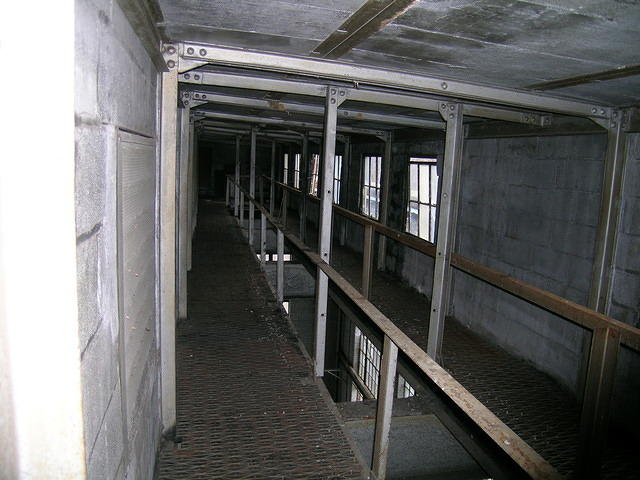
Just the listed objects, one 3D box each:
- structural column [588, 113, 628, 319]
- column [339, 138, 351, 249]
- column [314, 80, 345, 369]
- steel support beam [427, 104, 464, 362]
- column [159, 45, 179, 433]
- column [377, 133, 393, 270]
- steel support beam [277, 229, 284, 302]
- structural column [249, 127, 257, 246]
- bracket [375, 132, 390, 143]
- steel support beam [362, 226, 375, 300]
[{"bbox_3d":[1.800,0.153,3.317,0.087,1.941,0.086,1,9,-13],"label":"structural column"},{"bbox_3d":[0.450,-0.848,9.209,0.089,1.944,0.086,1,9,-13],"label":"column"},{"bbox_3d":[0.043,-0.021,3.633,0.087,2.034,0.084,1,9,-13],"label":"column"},{"bbox_3d":[0.971,0.011,4.077,0.079,2.120,0.084,0,9,-13],"label":"steel support beam"},{"bbox_3d":[-0.860,0.045,2.974,0.082,2.243,0.084,0,9,-13],"label":"column"},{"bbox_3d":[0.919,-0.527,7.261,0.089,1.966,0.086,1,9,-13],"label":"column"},{"bbox_3d":[-0.440,0.313,5.891,0.072,0.818,0.084,0,9,-13],"label":"steel support beam"},{"bbox_3d":[-1.214,-0.938,9.307,0.079,2.122,0.084,0,9,-13],"label":"structural column"},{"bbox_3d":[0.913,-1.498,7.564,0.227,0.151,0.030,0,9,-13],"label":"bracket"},{"bbox_3d":[0.571,0.265,6.083,0.084,0.941,0.084,0,9,-13],"label":"steel support beam"}]

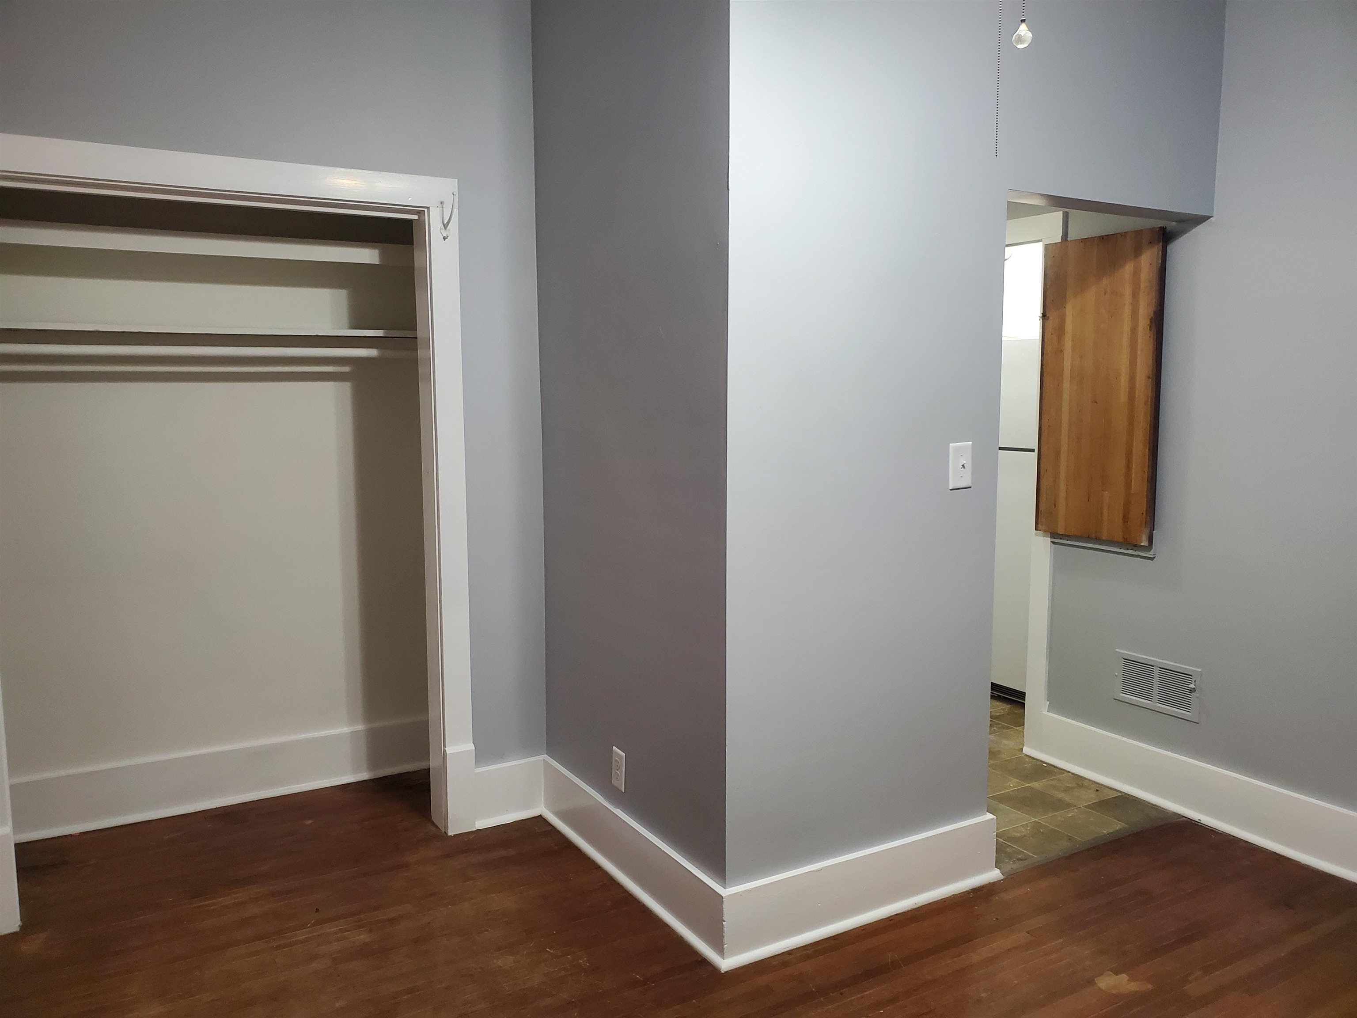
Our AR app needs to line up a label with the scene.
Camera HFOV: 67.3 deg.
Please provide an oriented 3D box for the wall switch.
[{"bbox_3d":[0.797,-0.120,2.869,0.081,0.128,0.014,-4,7,-30],"label":"wall switch"}]

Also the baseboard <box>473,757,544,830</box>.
[{"bbox_3d":[-0.570,0.970,3.482,0.262,0.195,0.035,-4,7,-30],"label":"baseboard"}]

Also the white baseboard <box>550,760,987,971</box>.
[{"bbox_3d":[0.254,0.987,3.304,1.005,0.194,1.149,-4,7,-30],"label":"white baseboard"}]

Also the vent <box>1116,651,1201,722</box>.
[{"bbox_3d":[1.688,0.628,3.609,0.018,0.187,0.331,-4,7,-30],"label":"vent"}]

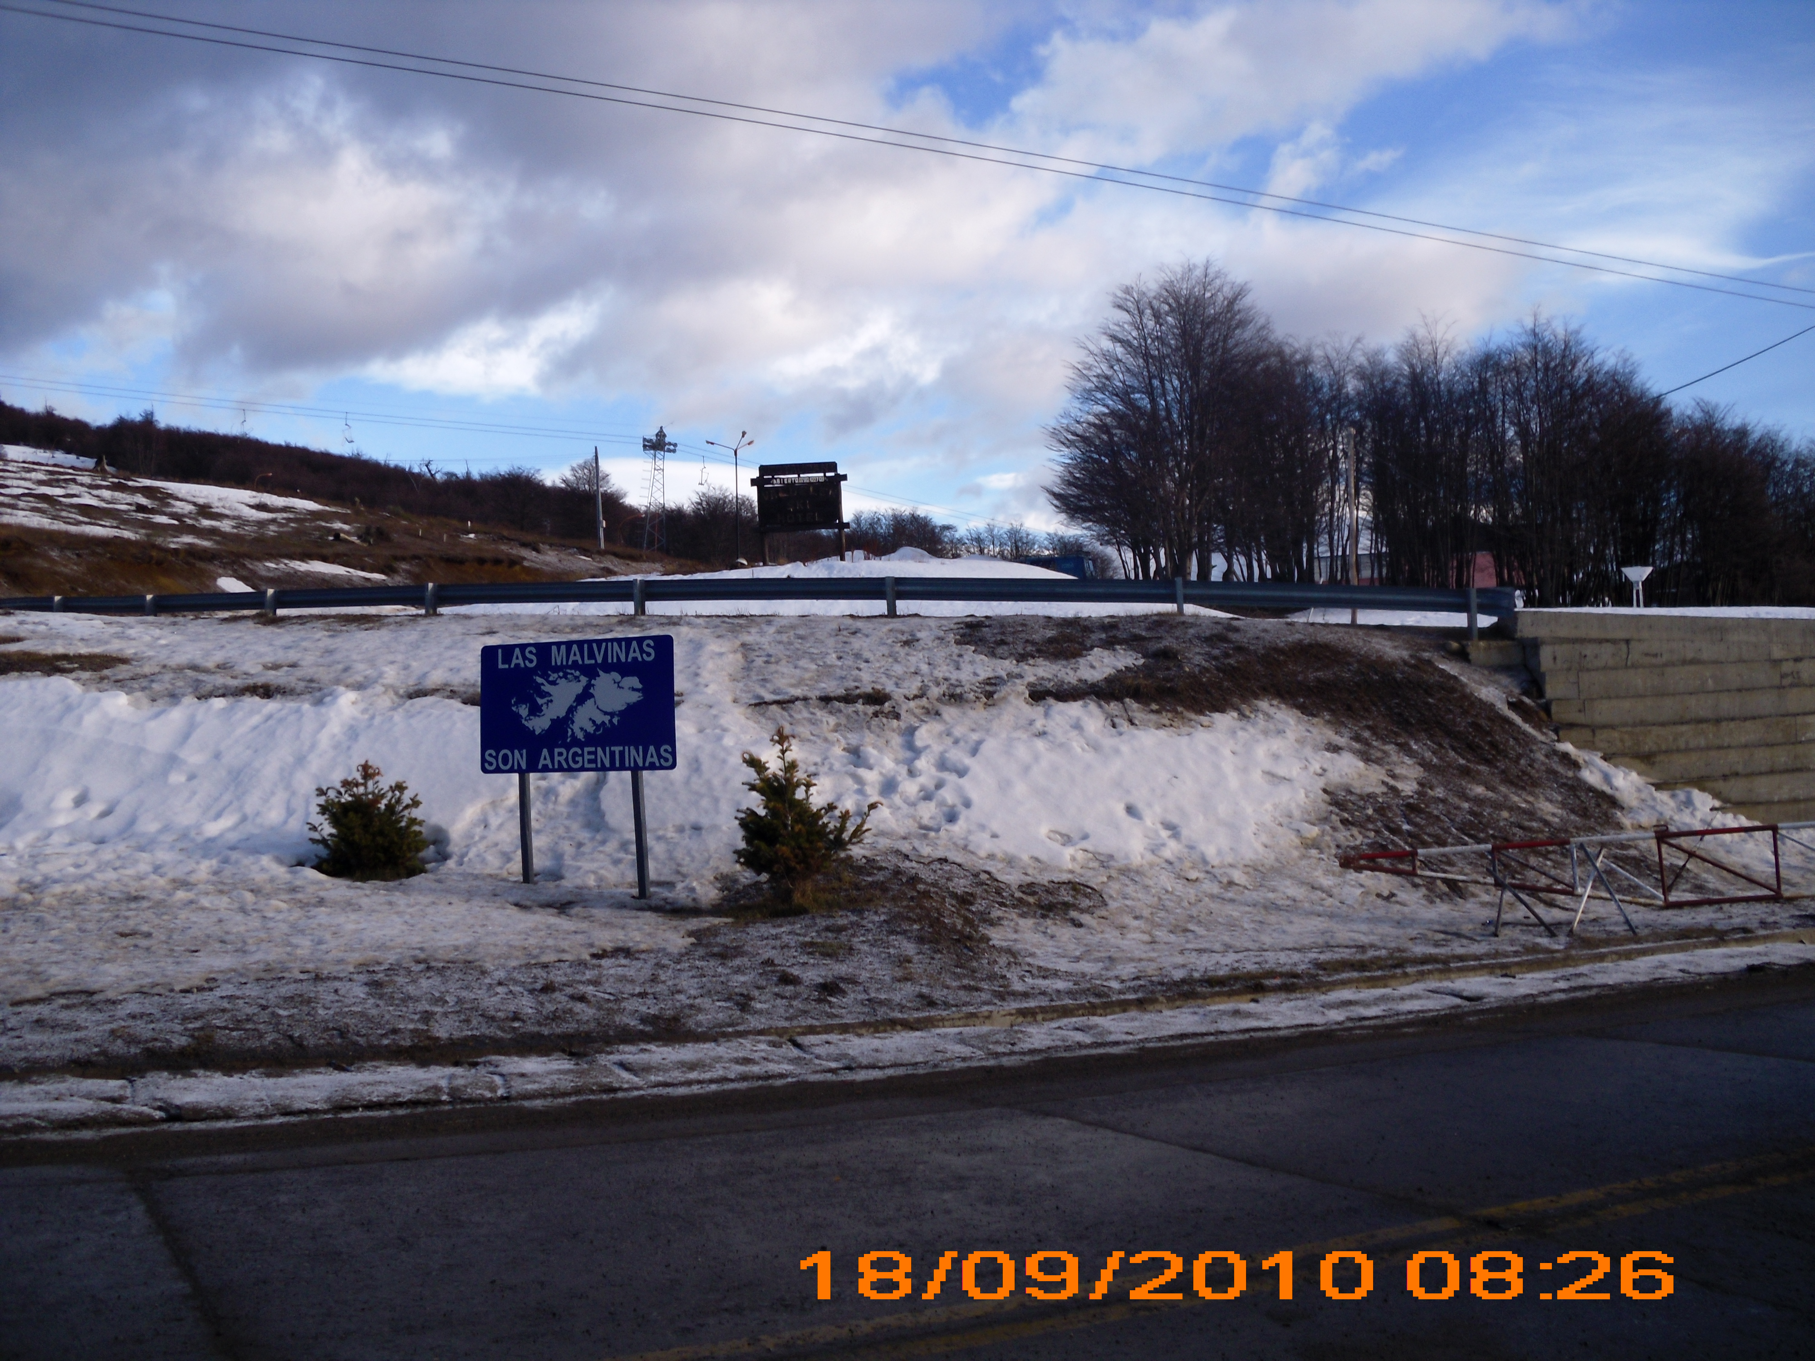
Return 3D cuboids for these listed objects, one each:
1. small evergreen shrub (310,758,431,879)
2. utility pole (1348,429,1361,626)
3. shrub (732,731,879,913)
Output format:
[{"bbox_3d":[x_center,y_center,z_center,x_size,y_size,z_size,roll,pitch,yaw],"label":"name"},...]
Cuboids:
[{"bbox_3d":[-4.818,1.270,16.900,1.080,1.130,1.050,-2,-1,0],"label":"small evergreen shrub"},{"bbox_3d":[12.778,-4.320,54.000,0.190,5.800,0.190,-2,-1,0],"label":"utility pole"},{"bbox_3d":[-0.853,1.179,16.100,1.200,1.550,1.120,-2,-1,0],"label":"shrub"}]

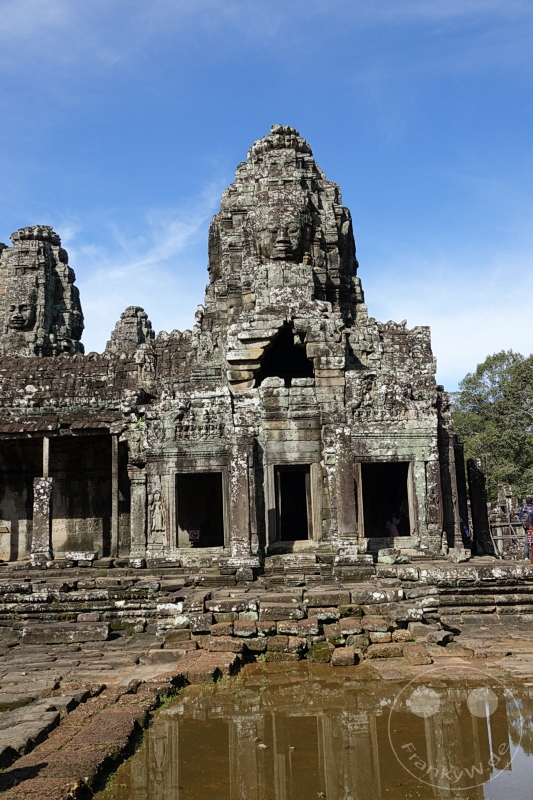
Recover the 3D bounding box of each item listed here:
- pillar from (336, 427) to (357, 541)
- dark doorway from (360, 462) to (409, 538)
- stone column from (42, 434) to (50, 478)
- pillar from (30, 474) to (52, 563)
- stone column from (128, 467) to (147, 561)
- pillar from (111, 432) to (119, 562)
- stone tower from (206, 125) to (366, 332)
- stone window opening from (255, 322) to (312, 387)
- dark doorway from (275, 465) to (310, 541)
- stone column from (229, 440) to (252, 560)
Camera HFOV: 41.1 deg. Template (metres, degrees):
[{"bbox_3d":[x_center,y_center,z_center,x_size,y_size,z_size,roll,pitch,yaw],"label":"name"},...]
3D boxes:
[{"bbox_3d":[2.152,2.255,19.149,0.477,2.993,0.450,-2,-10,2],"label":"pillar"},{"bbox_3d":[3.379,2.836,20.133,1.340,2.102,0.500,-2,-10,2],"label":"dark doorway"},{"bbox_3d":[-6.494,1.674,21.087,0.180,1.289,0.180,-2,-10,2],"label":"stone column"},{"bbox_3d":[-6.492,3.474,20.715,0.541,2.387,0.480,-2,-10,2],"label":"pillar"},{"bbox_3d":[-3.630,3.225,20.359,0.486,2.605,0.450,-2,-10,2],"label":"stone column"},{"bbox_3d":[-4.392,2.773,20.703,0.205,3.538,0.200,-2,-10,2],"label":"pillar"},{"bbox_3d":[0.606,-6.017,24.636,5.256,7.671,5.000,-2,-10,2],"label":"stone tower"},{"bbox_3d":[0.479,-1.188,19.643,1.563,1.797,0.600,-2,-11,1],"label":"stone window opening"},{"bbox_3d":[0.790,2.927,20.236,1.058,2.129,0.500,-2,-10,2],"label":"dark doorway"},{"bbox_3d":[-0.678,2.647,19.209,0.468,3.125,0.450,-2,-10,2],"label":"stone column"}]

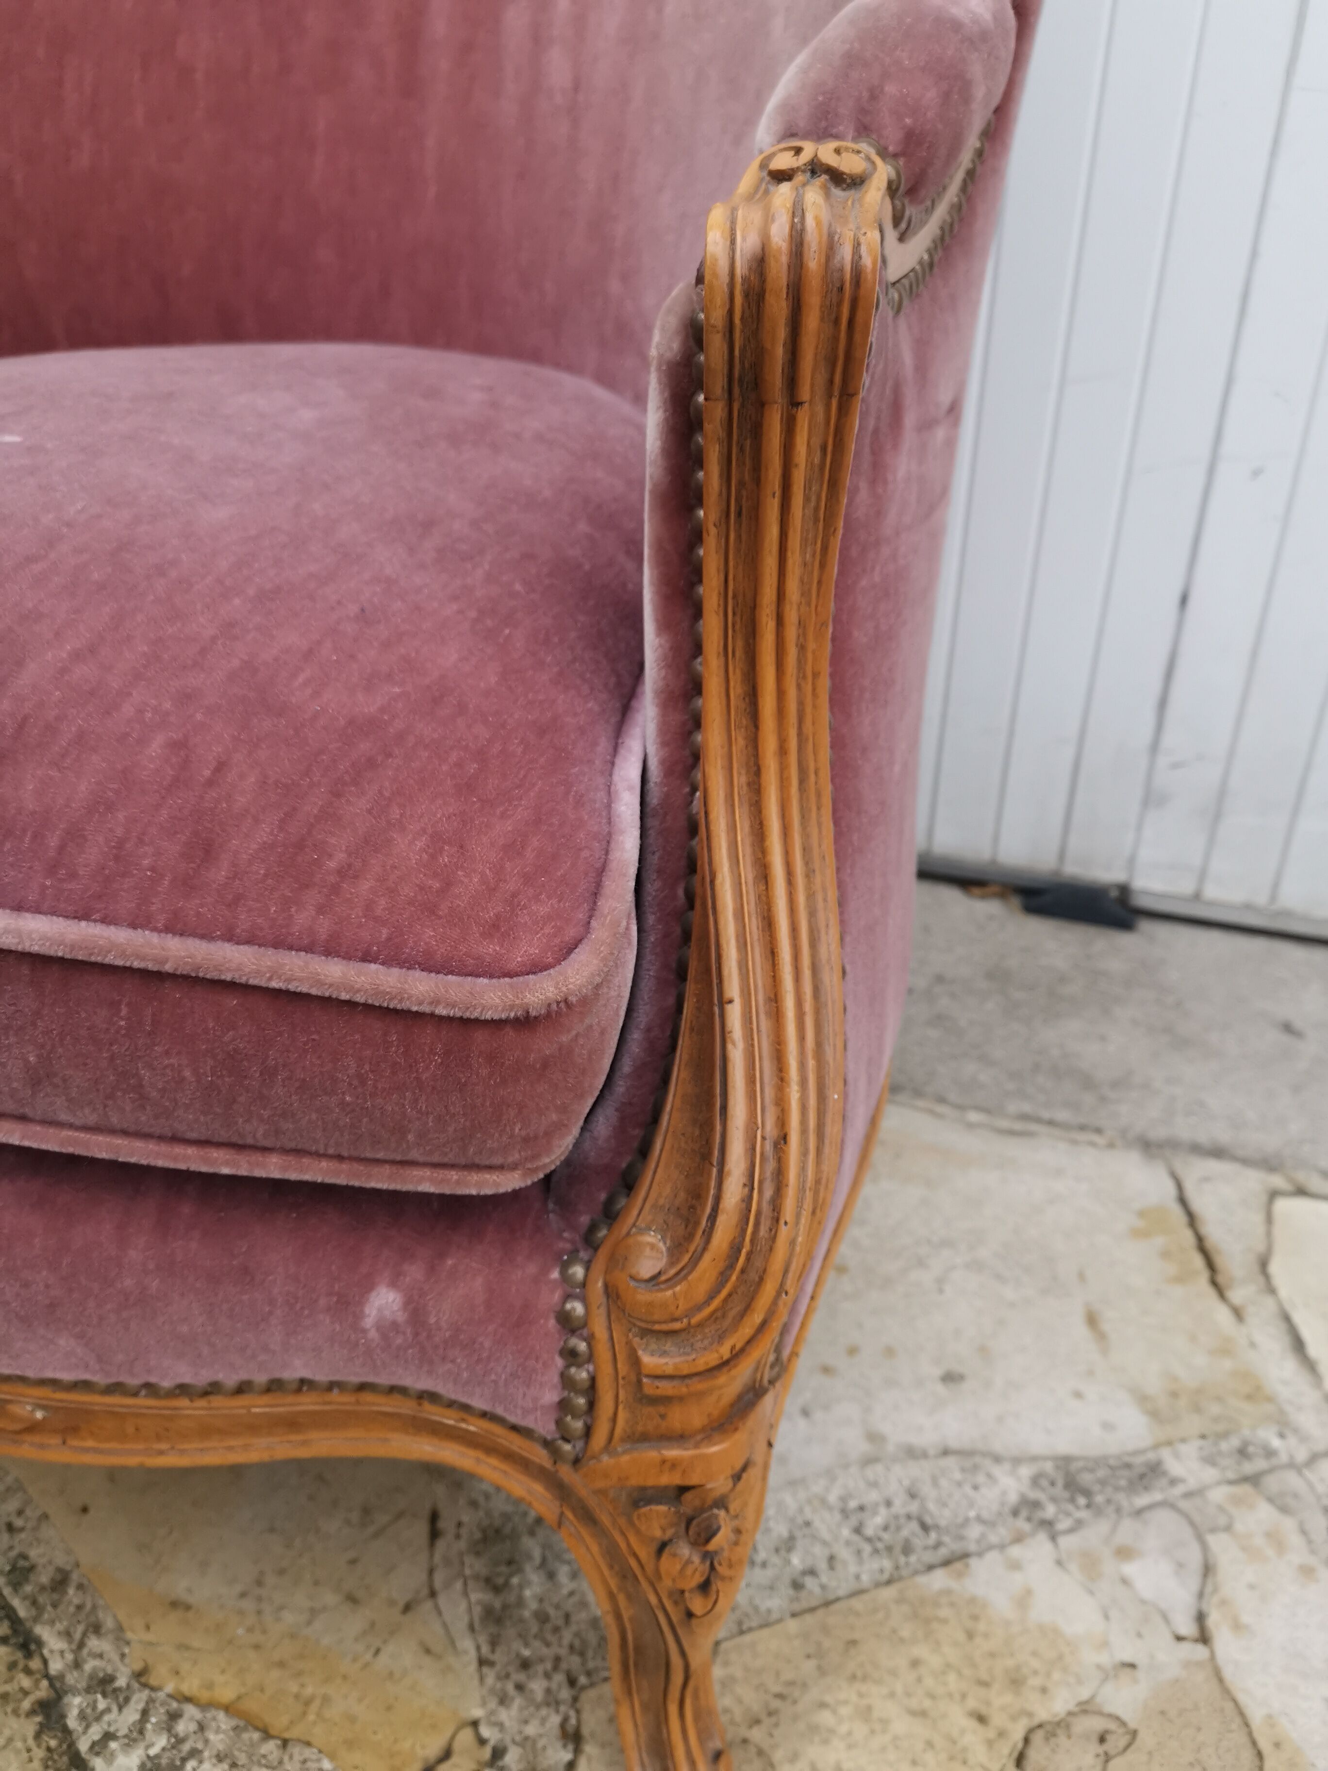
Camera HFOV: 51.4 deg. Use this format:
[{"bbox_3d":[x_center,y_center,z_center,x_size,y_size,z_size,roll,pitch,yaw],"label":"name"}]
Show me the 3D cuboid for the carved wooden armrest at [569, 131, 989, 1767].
[{"bbox_3d":[0.030,0.074,0.495,0.100,0.600,0.220,11,32,18],"label":"carved wooden armrest"}]

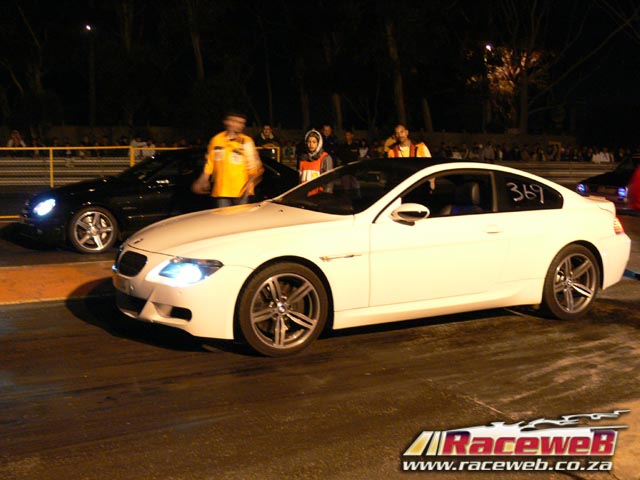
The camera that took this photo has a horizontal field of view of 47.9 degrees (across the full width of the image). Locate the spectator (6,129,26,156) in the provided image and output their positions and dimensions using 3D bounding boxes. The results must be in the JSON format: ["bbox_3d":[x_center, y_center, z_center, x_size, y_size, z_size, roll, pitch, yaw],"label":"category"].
[{"bbox_3d":[-8.000,-2.100,19.000,0.540,1.580,0.420,-2,7,-25],"label":"spectator"}]

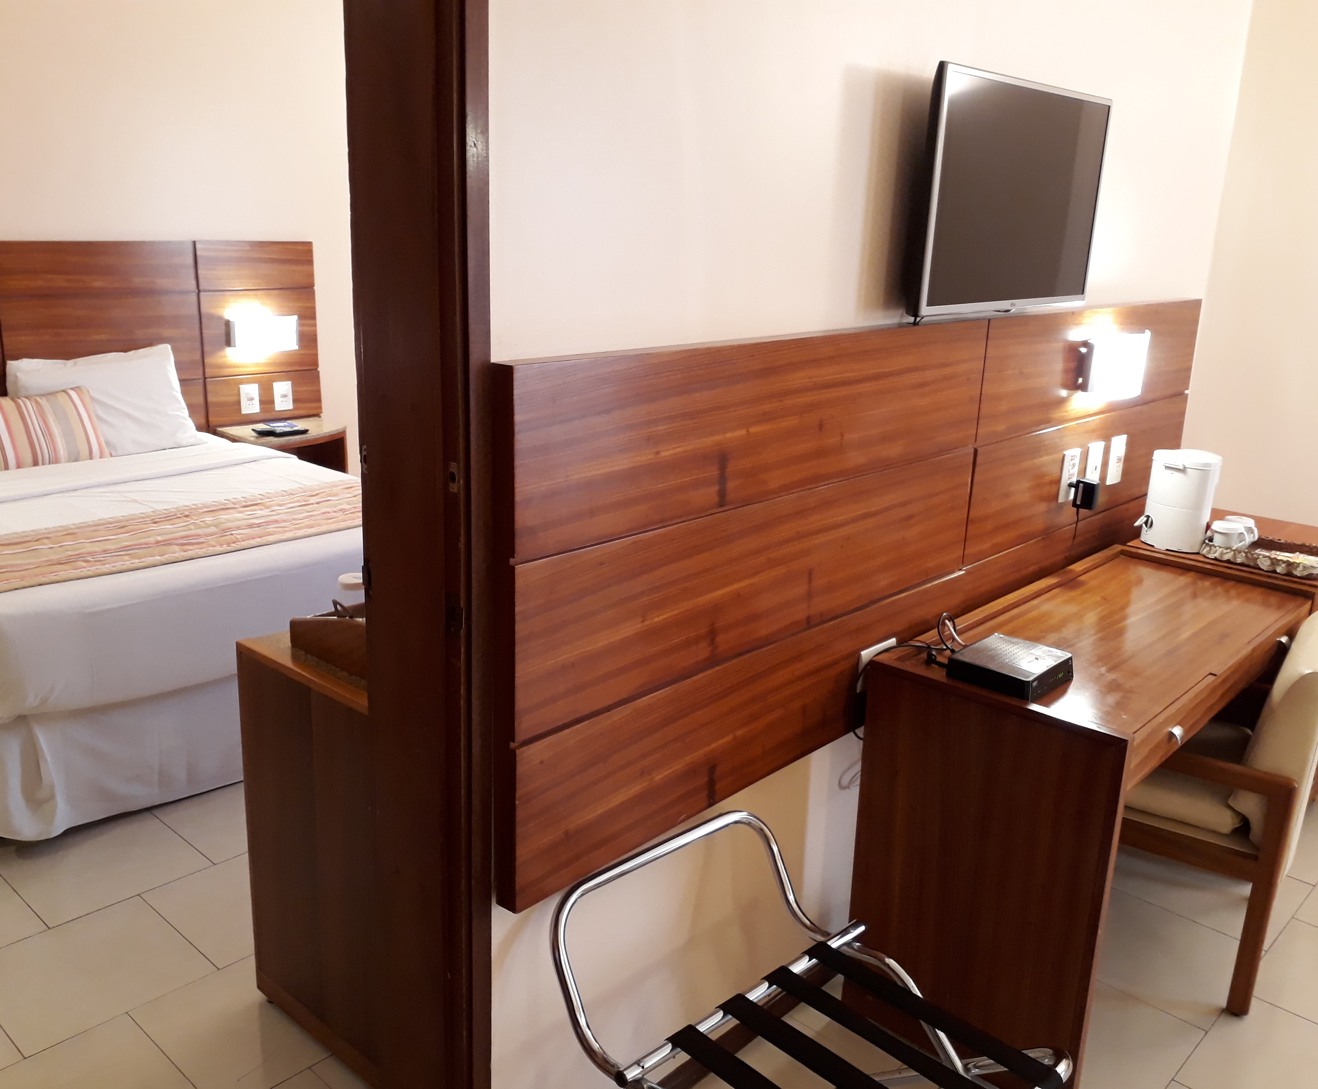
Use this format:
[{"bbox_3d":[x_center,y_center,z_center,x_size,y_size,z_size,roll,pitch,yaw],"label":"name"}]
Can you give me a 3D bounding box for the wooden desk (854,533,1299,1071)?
[{"bbox_3d":[0.982,0.548,2.550,0.499,0.805,1.177,16,22,41],"label":"wooden desk"}]

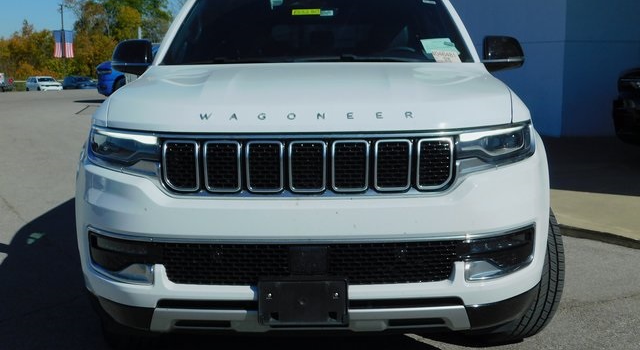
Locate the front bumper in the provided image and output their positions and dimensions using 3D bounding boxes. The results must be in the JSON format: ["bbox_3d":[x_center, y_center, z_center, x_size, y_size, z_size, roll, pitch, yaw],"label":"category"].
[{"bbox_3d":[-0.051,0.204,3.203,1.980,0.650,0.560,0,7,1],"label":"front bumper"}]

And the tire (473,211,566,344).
[{"bbox_3d":[0.812,0.368,3.915,0.275,0.800,0.800,-3,8,-19],"label":"tire"}]

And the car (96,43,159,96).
[{"bbox_3d":[-3.710,-3.050,24.700,5.200,1.830,1.980,-3,8,-21],"label":"car"}]

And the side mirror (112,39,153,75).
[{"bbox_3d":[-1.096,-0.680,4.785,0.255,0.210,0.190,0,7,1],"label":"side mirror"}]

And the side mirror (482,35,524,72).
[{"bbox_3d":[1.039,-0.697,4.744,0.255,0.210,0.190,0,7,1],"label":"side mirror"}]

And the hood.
[{"bbox_3d":[-0.048,-0.355,3.618,1.680,0.270,1.330,0,7,1],"label":"hood"}]

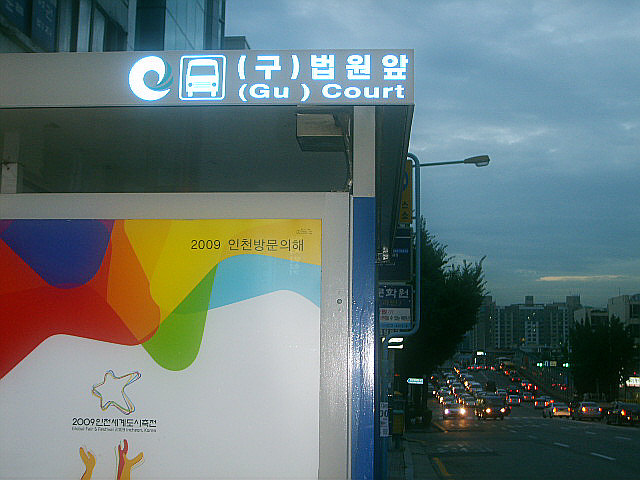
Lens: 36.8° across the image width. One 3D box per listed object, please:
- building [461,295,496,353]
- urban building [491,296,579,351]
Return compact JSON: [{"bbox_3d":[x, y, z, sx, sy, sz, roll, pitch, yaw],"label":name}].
[{"bbox_3d":[93.090,49.410,565.000,20.010,32.400,16.000,-1,-10,9],"label":"building"},{"bbox_3d":[129.070,50.960,580.000,50.330,31.550,15.000,-2,-10,13],"label":"urban building"}]

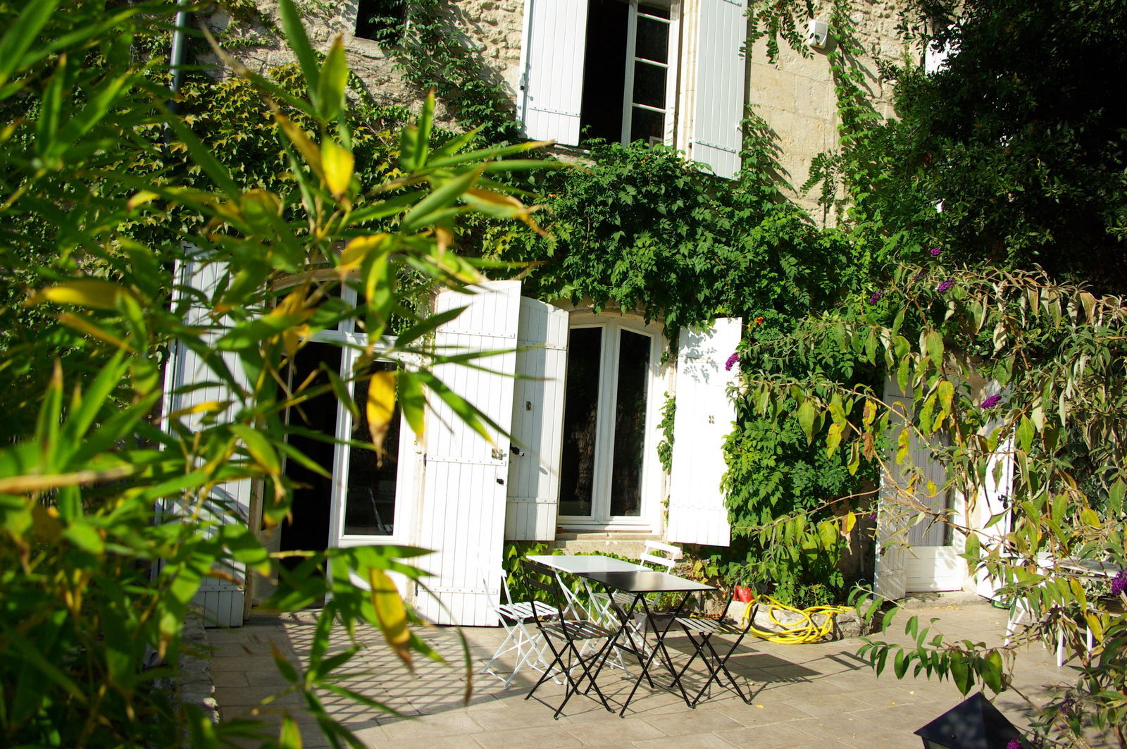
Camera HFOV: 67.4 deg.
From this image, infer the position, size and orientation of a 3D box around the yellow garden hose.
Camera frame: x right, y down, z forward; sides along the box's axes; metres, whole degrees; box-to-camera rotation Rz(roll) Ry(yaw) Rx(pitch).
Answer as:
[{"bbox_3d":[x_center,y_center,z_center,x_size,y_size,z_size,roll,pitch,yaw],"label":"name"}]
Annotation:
[{"bbox_3d":[1.917,2.007,6.925,0.900,0.270,0.520,4,-3,-5],"label":"yellow garden hose"}]

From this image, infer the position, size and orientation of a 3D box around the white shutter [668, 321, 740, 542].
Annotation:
[{"bbox_3d":[1.226,0.477,7.315,0.530,1.950,0.040,3,-3,8],"label":"white shutter"}]

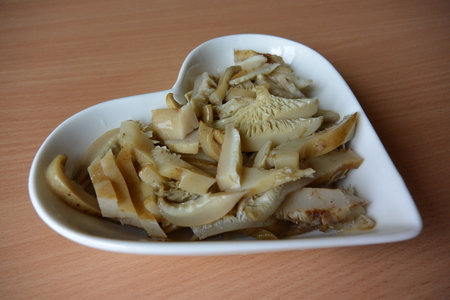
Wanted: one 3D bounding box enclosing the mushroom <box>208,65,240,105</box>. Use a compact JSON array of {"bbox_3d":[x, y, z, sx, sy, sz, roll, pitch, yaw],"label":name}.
[{"bbox_3d":[0.002,-0.048,0.262,0.008,0.008,0.044,16,45,14],"label":"mushroom"}]

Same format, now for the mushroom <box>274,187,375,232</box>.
[{"bbox_3d":[0.054,0.032,0.198,0.051,0.010,0.020,-1,65,5],"label":"mushroom"}]

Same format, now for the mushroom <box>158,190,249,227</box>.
[{"bbox_3d":[-0.011,0.030,0.189,0.045,0.014,0.014,-3,75,-1],"label":"mushroom"}]

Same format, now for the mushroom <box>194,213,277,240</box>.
[{"bbox_3d":[0.005,0.040,0.192,0.044,0.009,0.010,-4,65,-5],"label":"mushroom"}]

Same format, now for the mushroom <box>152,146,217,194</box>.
[{"bbox_3d":[-0.024,0.011,0.208,0.037,0.010,0.015,30,62,29],"label":"mushroom"}]

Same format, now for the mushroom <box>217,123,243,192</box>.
[{"bbox_3d":[0.003,0.003,0.213,0.009,0.011,0.038,12,54,-11],"label":"mushroom"}]

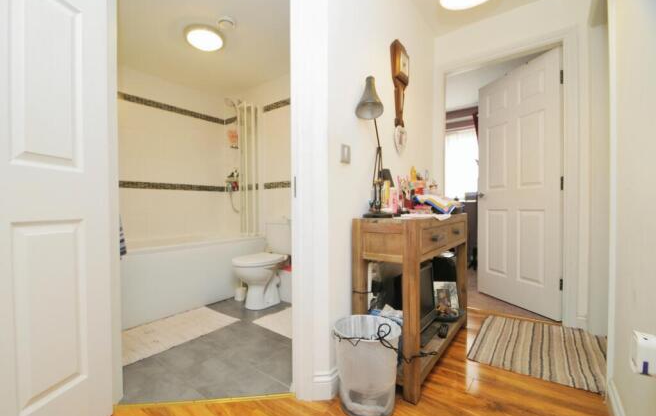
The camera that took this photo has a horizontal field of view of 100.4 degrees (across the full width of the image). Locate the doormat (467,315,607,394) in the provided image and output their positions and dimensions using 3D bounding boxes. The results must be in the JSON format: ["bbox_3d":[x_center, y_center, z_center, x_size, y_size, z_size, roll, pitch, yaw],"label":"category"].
[{"bbox_3d":[1.277,0.819,1.573,0.710,0.012,0.760,0,0,37],"label":"doormat"}]

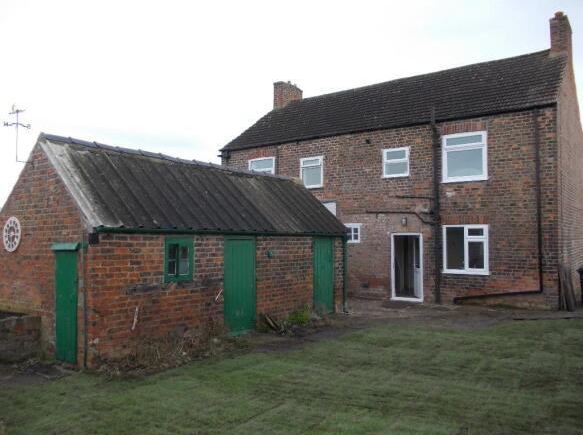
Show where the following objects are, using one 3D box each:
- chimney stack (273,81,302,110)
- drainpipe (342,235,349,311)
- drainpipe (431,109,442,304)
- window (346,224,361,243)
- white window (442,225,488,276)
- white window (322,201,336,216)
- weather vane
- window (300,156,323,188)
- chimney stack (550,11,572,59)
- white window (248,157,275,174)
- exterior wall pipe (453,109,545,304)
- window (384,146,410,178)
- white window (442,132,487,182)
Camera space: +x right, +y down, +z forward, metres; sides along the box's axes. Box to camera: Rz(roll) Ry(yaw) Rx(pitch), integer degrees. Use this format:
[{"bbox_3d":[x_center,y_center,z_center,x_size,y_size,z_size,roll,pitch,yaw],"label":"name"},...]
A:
[{"bbox_3d":[-0.105,-5.418,21.745,0.510,1.280,1.550,-2,-3,34],"label":"chimney stack"},{"bbox_3d":[1.460,1.474,12.376,0.110,1.980,0.090,-2,-4,38],"label":"drainpipe"},{"bbox_3d":[4.086,-0.356,13.439,0.140,5.580,0.150,-2,-4,34],"label":"drainpipe"},{"bbox_3d":[1.929,0.513,14.996,0.620,0.589,0.120,-2,-4,34],"label":"window"},{"bbox_3d":[4.793,0.888,13.003,1.233,1.362,0.120,-2,-4,34],"label":"white window"},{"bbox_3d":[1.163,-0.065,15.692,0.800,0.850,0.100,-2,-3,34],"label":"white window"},{"bbox_3d":[-4.512,-1.382,7.758,0.380,0.950,0.320,-2,-4,37],"label":"weather vane"},{"bbox_3d":[0.707,-1.514,16.076,0.905,1.045,0.100,-2,-3,34],"label":"window"},{"bbox_3d":[8.876,-5.820,15.528,0.490,1.650,1.400,-2,-3,34],"label":"chimney stack"},{"bbox_3d":[-1.072,-1.525,17.178,1.193,1.220,0.120,-2,-4,34],"label":"white window"},{"bbox_3d":[5.448,-0.210,12.669,2.233,5.152,0.120,-2,-3,34],"label":"exterior wall pipe"},{"bbox_3d":[3.202,-1.657,14.376,0.857,0.873,0.100,-2,-3,34],"label":"window"},{"bbox_3d":[4.826,-1.659,13.126,1.237,1.339,0.120,-2,-4,34],"label":"white window"}]

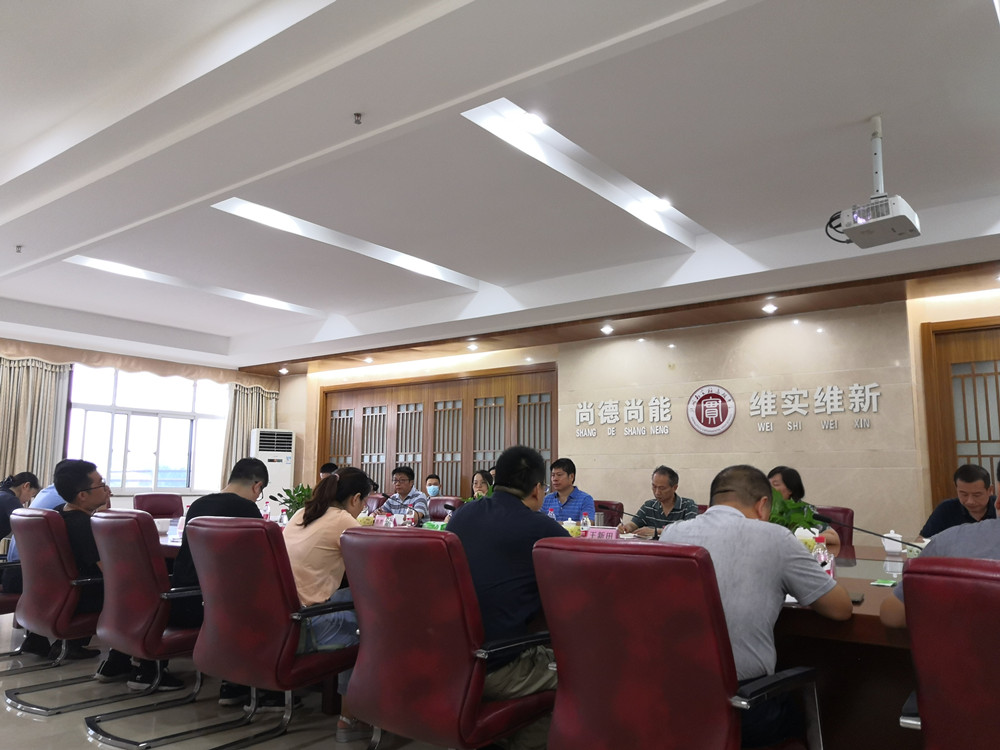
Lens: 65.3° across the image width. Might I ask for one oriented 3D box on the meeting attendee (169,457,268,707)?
[{"bbox_3d":[-1.351,1.039,3.975,0.550,1.250,0.800,-6,-10,37],"label":"meeting attendee"}]

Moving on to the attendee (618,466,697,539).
[{"bbox_3d":[1.128,1.257,5.475,0.580,1.250,0.800,-6,-10,37],"label":"attendee"}]

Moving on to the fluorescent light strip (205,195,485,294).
[{"bbox_3d":[-0.856,-0.915,5.629,0.252,0.100,2.568,-6,-10,37],"label":"fluorescent light strip"}]

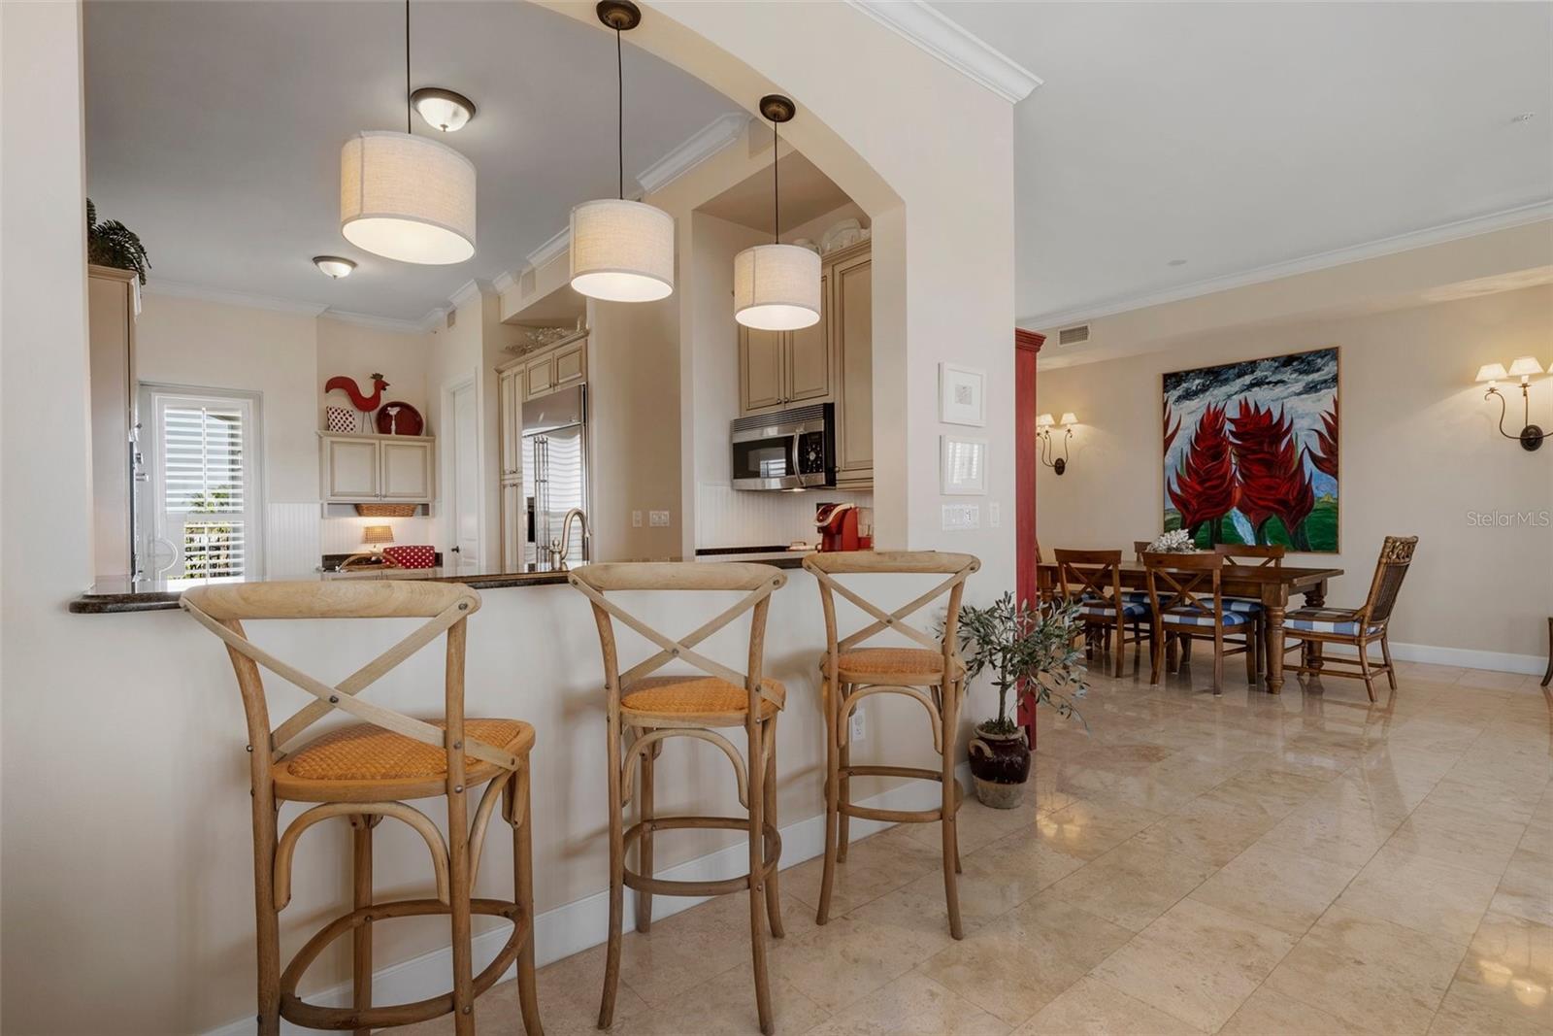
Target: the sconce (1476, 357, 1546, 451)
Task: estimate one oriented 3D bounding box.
[{"bbox_3d":[5.393,-0.808,4.931,0.320,0.659,0.540,-1,1,-41],"label":"sconce"}]

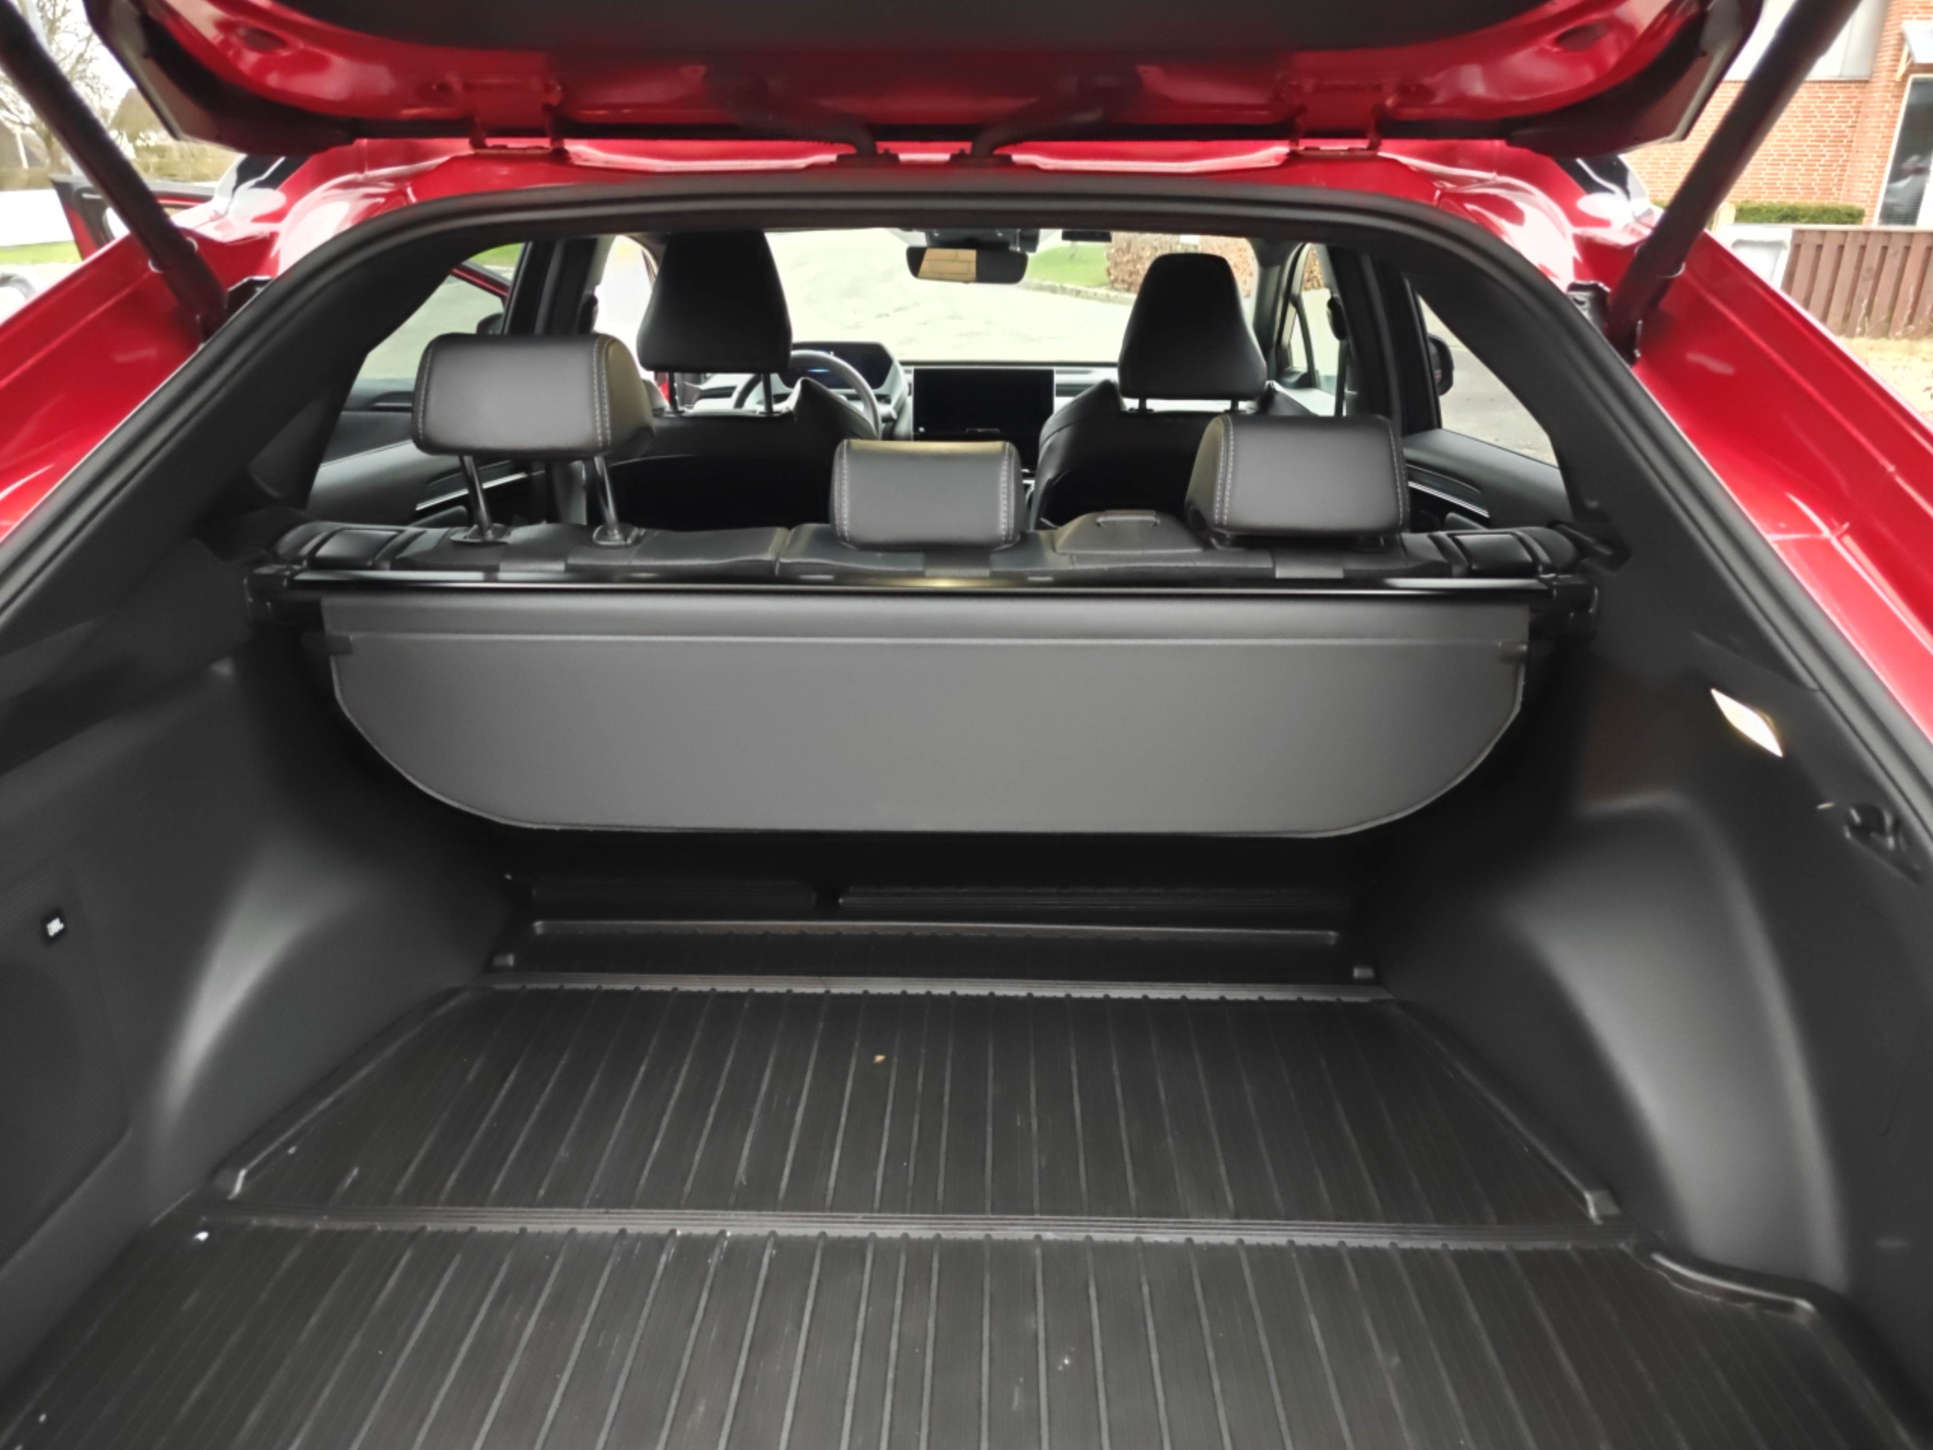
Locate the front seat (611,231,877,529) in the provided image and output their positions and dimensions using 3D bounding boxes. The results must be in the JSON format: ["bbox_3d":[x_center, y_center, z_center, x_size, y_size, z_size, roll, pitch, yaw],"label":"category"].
[{"bbox_3d":[-0.394,-0.394,2.515,0.530,1.090,0.820,0,22,2],"label":"front seat"}]

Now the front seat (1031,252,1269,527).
[{"bbox_3d":[0.378,-0.375,2.500,0.530,1.060,0.820,0,22,2],"label":"front seat"}]

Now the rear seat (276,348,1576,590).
[{"bbox_3d":[-0.031,-0.045,1.663,1.310,0.960,0.840,0,22,2],"label":"rear seat"}]

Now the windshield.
[{"bbox_3d":[0.009,-1.094,3.010,1.380,0.160,0.940,0,-8,2],"label":"windshield"}]

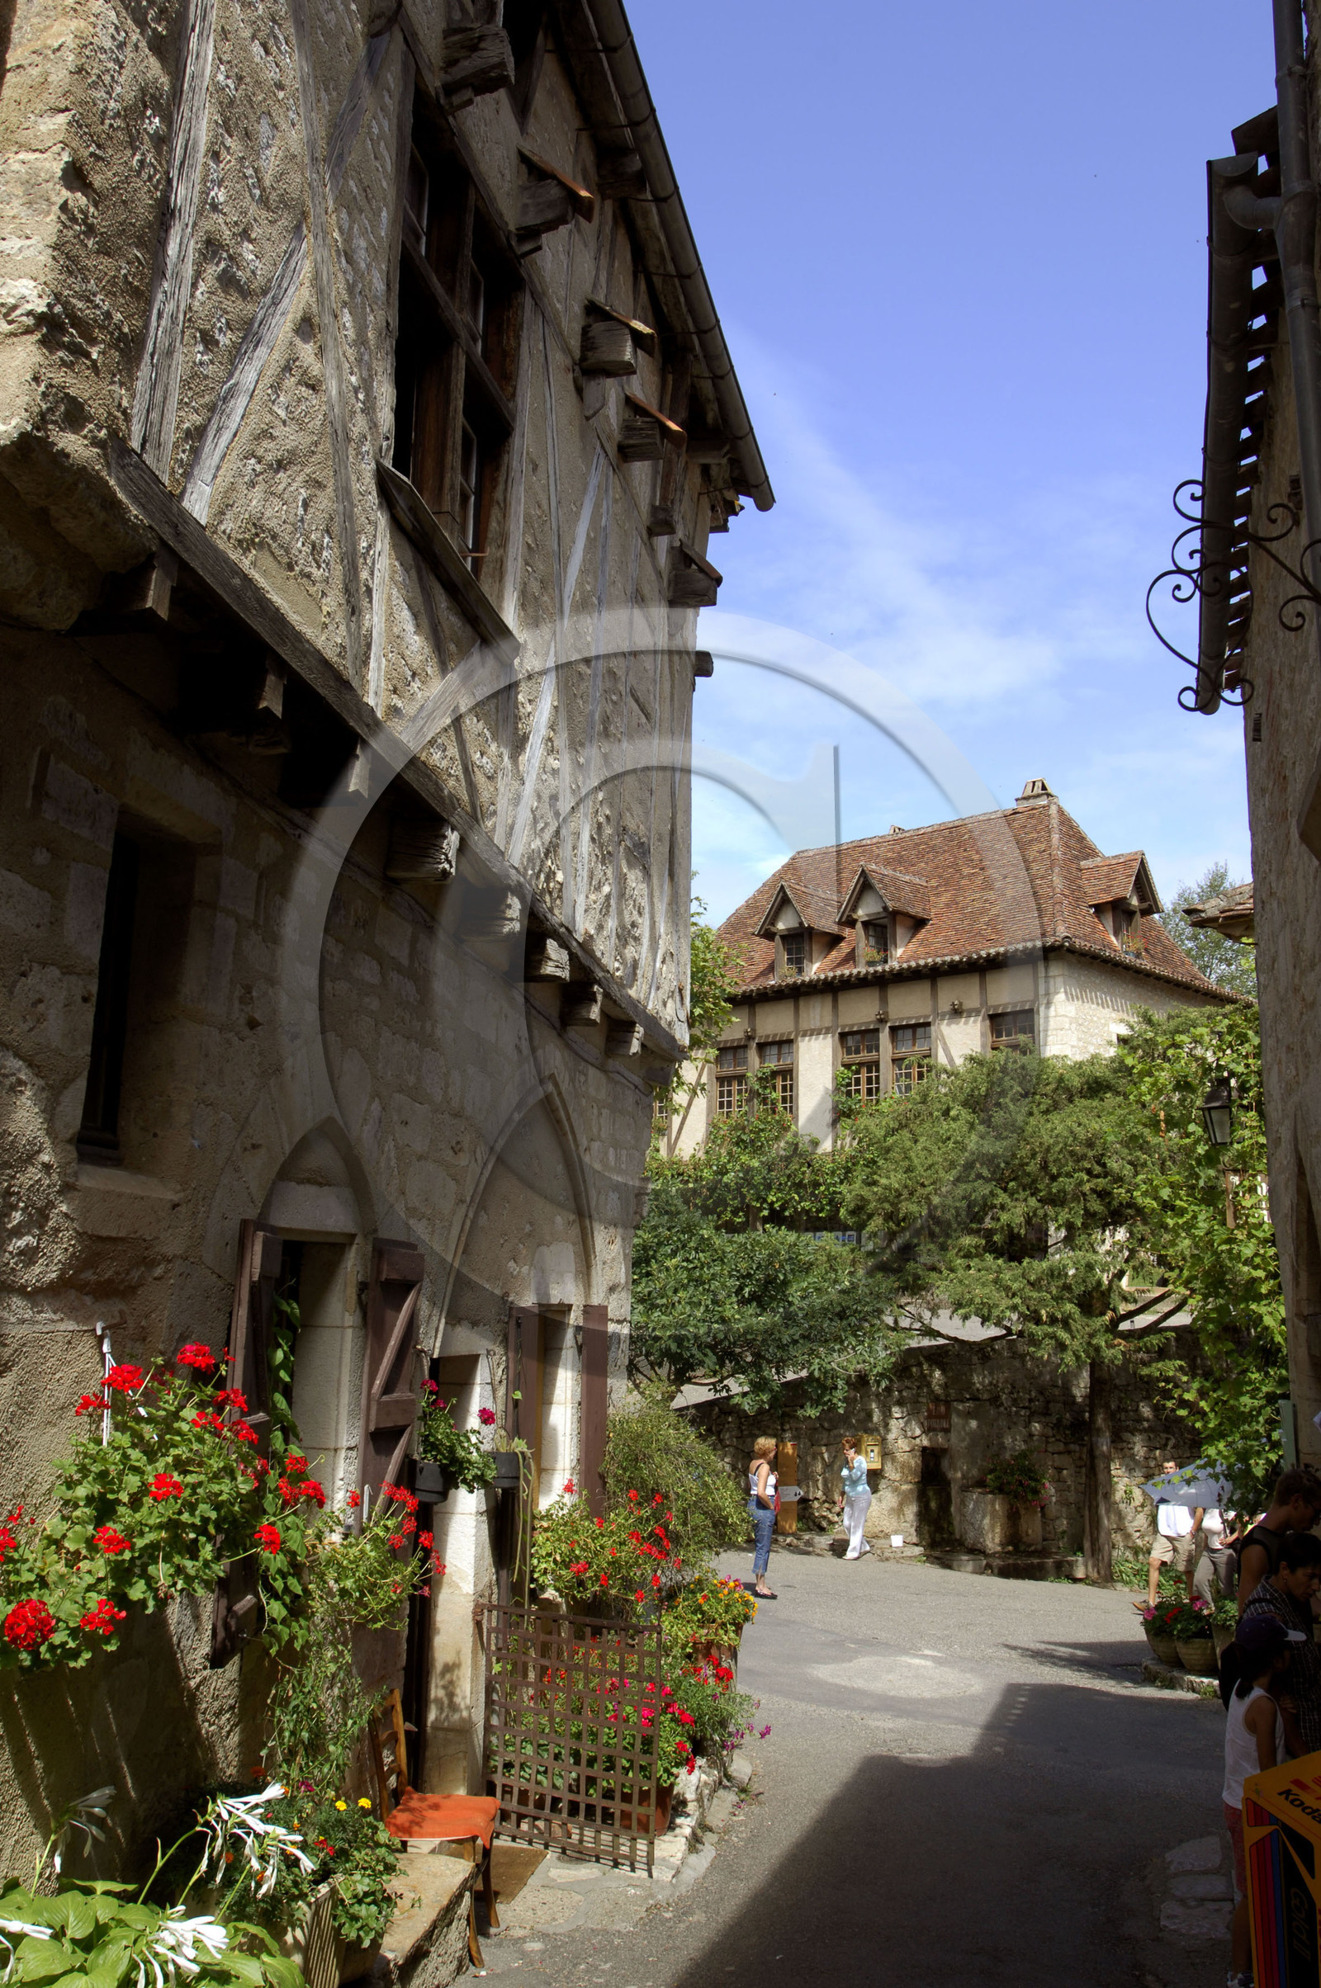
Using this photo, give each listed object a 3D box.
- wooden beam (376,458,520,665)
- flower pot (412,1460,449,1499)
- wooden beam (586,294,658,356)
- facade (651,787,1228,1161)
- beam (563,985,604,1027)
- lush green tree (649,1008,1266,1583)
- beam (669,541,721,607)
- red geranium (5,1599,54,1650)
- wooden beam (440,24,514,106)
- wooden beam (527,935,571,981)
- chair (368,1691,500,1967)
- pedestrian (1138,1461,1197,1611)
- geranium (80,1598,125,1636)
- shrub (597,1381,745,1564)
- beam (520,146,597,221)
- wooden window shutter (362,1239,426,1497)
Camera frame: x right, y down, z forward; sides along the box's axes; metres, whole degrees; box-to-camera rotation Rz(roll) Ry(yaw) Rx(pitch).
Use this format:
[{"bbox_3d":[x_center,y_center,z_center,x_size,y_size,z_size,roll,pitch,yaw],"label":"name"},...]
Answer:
[{"bbox_3d":[-0.791,-1.604,6.462,0.160,0.190,1.450,-1,-12,11],"label":"wooden beam"},{"bbox_3d":[-0.921,1.965,6.700,0.165,0.165,0.165,1,-14,0],"label":"flower pot"},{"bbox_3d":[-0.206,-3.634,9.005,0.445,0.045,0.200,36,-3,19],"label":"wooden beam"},{"bbox_3d":[6.082,1.045,36.851,11.200,10.890,8.000,-10,-16,43],"label":"facade"},{"bbox_3d":[-0.458,0.049,9.252,0.260,0.210,0.250,-1,-12,11],"label":"beam"},{"bbox_3d":[3.626,3.664,20.600,7.300,7.000,5.300,-1,-12,9],"label":"lush green tree"},{"bbox_3d":[0.264,-2.878,11.451,0.330,0.320,0.280,-1,-12,11],"label":"beam"},{"bbox_3d":[-1.427,1.429,3.750,0.115,0.110,0.115,-2,-15,13],"label":"red geranium"},{"bbox_3d":[-0.737,-3.865,6.901,0.280,0.250,0.150,-2,-14,13],"label":"wooden beam"},{"bbox_3d":[-0.620,-0.174,8.498,0.280,0.220,0.280,-1,-12,11],"label":"wooden beam"},{"bbox_3d":[-0.852,3.189,6.402,0.430,0.860,0.430,0,-15,4],"label":"chair"},{"bbox_3d":[6.029,6.445,19.700,0.540,1.720,0.520,13,-18,-39],"label":"pedestrian"},{"bbox_3d":[-1.312,1.470,3.900,0.085,0.080,0.095,-2,-14,13],"label":"geranium"},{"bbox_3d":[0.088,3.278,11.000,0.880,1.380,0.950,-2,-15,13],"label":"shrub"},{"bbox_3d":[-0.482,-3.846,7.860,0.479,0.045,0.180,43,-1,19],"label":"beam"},{"bbox_3d":[-1.043,1.616,6.492,0.060,1.270,0.526,-2,-12,15],"label":"wooden window shutter"}]

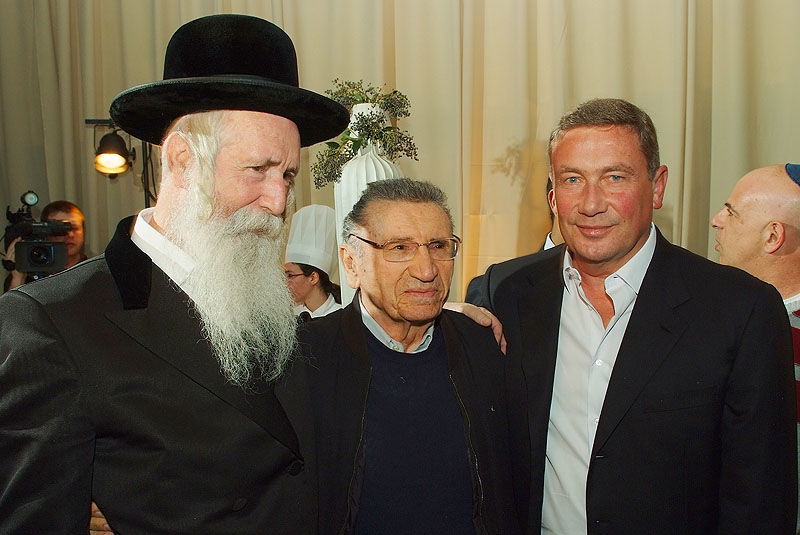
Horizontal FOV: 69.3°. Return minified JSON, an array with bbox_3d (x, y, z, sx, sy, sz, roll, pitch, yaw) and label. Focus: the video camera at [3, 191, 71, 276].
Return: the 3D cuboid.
[{"bbox_3d":[-1.438,-0.127,2.300,0.230,0.340,0.500,-3,4,-32],"label":"video camera"}]

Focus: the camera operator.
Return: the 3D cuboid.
[{"bbox_3d":[-1.430,0.581,2.492,0.580,1.740,0.500,-3,4,-31],"label":"camera operator"}]

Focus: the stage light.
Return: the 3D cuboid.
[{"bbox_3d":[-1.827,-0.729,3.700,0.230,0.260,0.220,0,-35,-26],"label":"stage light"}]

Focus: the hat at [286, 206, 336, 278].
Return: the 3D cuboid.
[{"bbox_3d":[-0.366,-0.113,2.420,0.210,0.280,0.210,8,3,-18],"label":"hat"}]

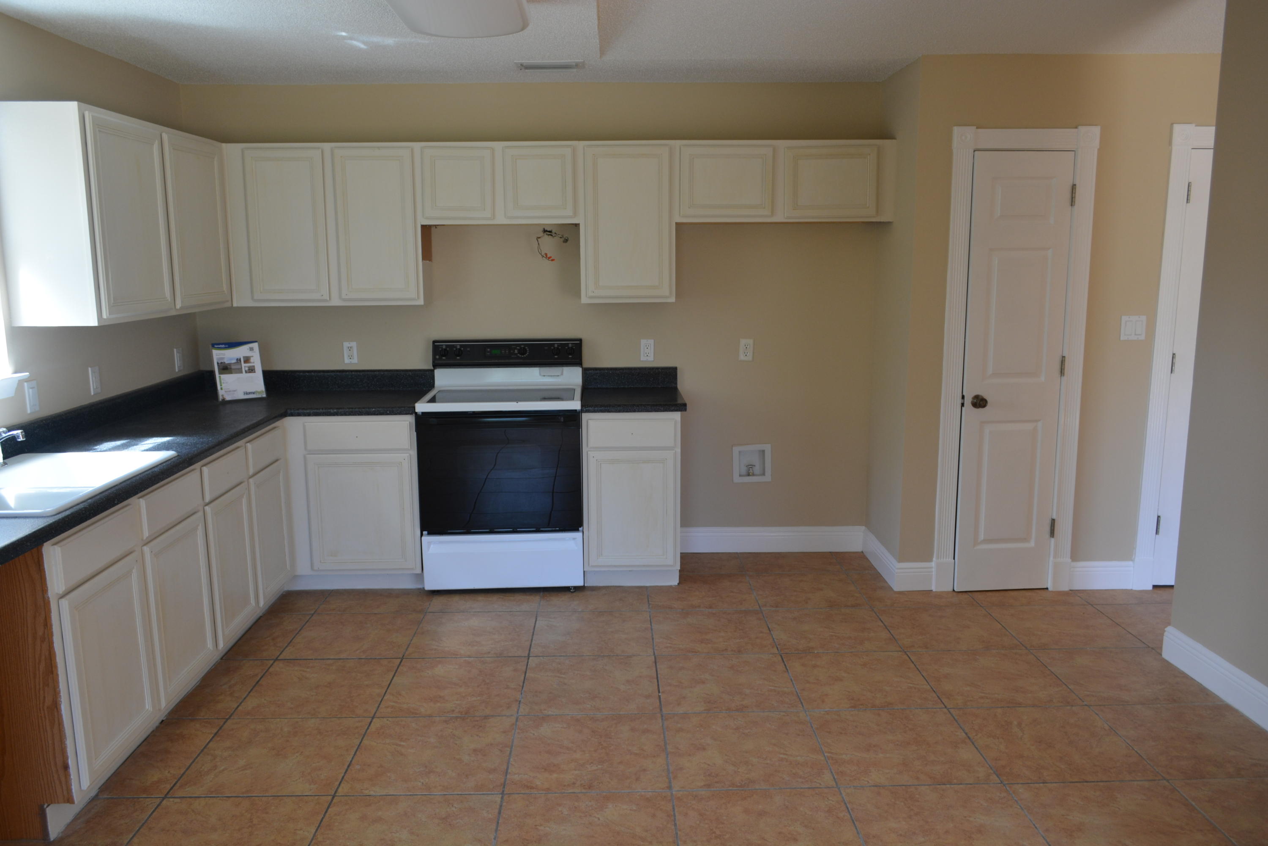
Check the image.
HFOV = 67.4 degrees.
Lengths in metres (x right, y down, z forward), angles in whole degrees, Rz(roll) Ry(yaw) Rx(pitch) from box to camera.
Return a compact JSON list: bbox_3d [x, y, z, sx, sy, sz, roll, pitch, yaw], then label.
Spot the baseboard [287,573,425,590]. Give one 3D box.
[{"bbox_3d":[-1.353,0.763,4.642,0.669,0.095,0.016,-1,9,-1],"label":"baseboard"}]

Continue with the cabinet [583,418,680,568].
[{"bbox_3d":[-0.017,0.285,4.793,0.464,0.772,0.610,-1,9,-1],"label":"cabinet"}]

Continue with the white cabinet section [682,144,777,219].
[{"bbox_3d":[0.439,-1.174,4.680,0.447,0.329,0.310,0,10,-1],"label":"white cabinet section"}]

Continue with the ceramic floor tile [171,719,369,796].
[{"bbox_3d":[-1.161,1.087,3.095,0.503,0.012,0.487,-1,10,-1],"label":"ceramic floor tile"}]

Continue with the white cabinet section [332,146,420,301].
[{"bbox_3d":[-1.228,-0.967,4.675,0.374,0.711,0.310,0,10,-1],"label":"white cabinet section"}]

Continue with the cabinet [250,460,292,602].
[{"bbox_3d":[-1.842,0.481,4.197,0.500,0.580,0.387,-1,9,-1],"label":"cabinet"}]

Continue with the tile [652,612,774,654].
[{"bbox_3d":[0.337,0.900,4.090,0.497,0.012,0.497,-1,9,-1],"label":"tile"}]

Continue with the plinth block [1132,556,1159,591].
[{"bbox_3d":[2.437,0.720,4.546,0.100,0.154,0.030,-1,10,-1],"label":"plinth block"}]

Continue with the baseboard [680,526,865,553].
[{"bbox_3d":[0.740,0.640,5.193,1.036,0.137,0.016,-1,9,-1],"label":"baseboard"}]

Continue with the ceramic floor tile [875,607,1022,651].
[{"bbox_3d":[1.342,0.889,4.108,0.497,0.012,0.497,-1,9,-1],"label":"ceramic floor tile"}]

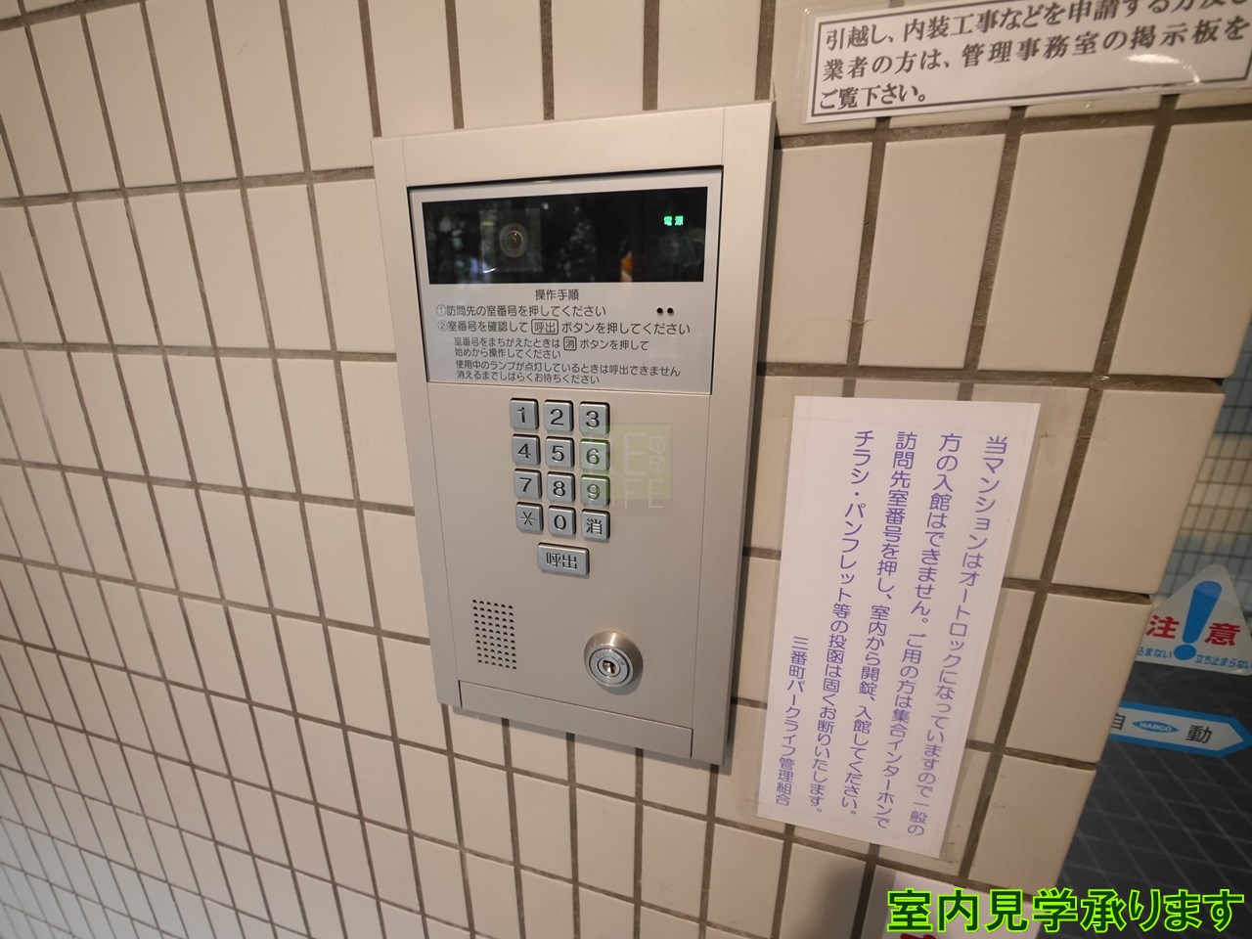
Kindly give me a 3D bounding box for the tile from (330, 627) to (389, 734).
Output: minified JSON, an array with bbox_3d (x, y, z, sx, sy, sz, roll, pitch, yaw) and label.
[{"bbox_3d":[-0.207,0.166,0.401,0.045,0.095,0.008,5,17,15],"label":"tile"}]

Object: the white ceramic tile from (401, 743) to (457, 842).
[{"bbox_3d":[-0.159,0.265,0.415,0.045,0.095,0.008,5,17,15],"label":"white ceramic tile"}]

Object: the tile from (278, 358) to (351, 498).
[{"bbox_3d":[-0.207,-0.026,0.340,0.045,0.096,0.008,5,17,15],"label":"tile"}]

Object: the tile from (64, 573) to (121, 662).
[{"bbox_3d":[-0.495,0.140,0.477,0.045,0.095,0.009,5,17,15],"label":"tile"}]

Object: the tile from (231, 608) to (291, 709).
[{"bbox_3d":[-0.302,0.157,0.426,0.045,0.095,0.009,5,17,15],"label":"tile"}]

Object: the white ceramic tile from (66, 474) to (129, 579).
[{"bbox_3d":[-0.450,0.050,0.432,0.045,0.096,0.008,5,17,15],"label":"white ceramic tile"}]

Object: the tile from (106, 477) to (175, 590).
[{"bbox_3d":[-0.398,0.053,0.423,0.045,0.095,0.009,5,17,15],"label":"tile"}]

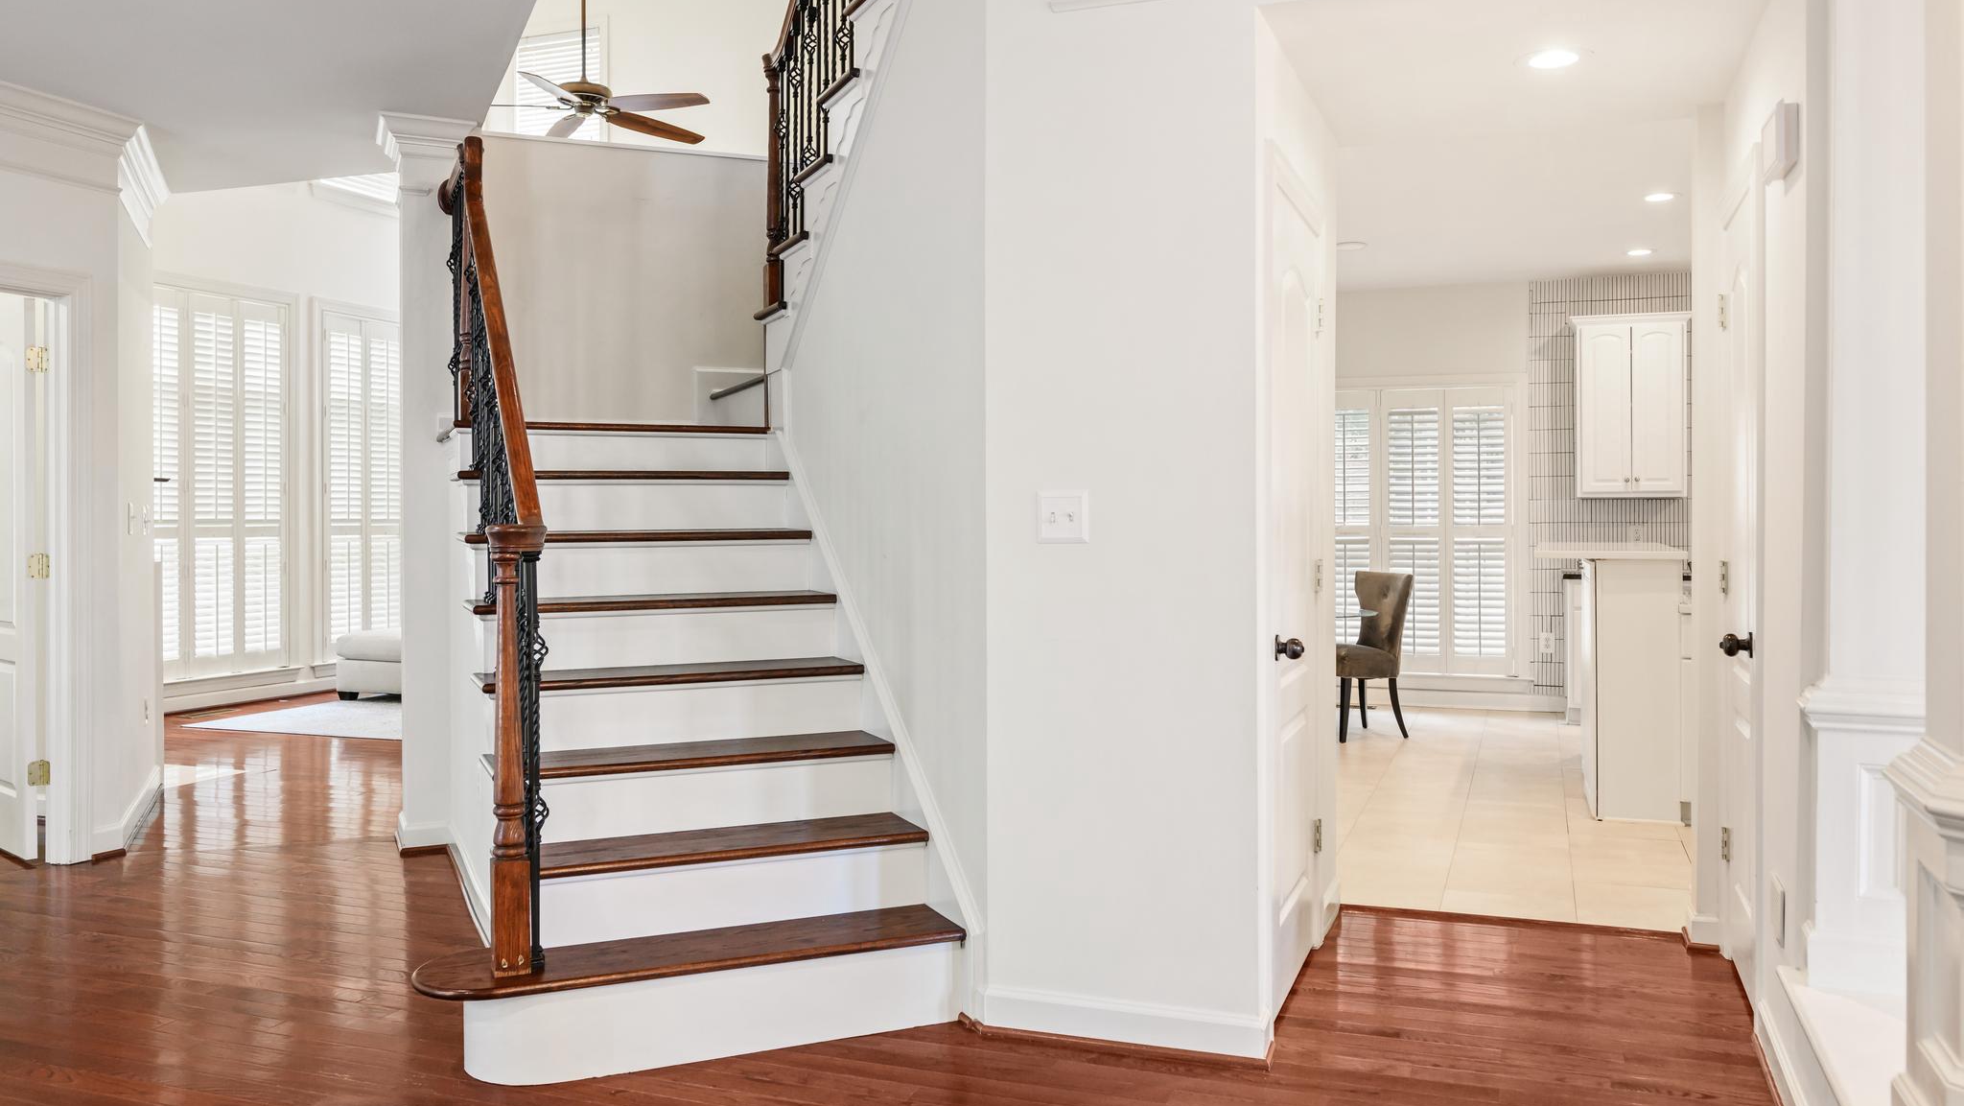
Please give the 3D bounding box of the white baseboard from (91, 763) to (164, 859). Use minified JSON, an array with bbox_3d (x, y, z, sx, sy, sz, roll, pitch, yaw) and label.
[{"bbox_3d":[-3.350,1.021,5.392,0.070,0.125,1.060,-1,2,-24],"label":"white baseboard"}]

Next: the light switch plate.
[{"bbox_3d":[0.184,-0.081,3.095,0.120,0.120,0.009,0,2,19],"label":"light switch plate"}]

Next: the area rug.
[{"bbox_3d":[-3.066,0.989,8.794,2.600,0.015,2.500,0,2,21],"label":"area rug"}]

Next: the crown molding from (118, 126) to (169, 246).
[{"bbox_3d":[-3.350,-1.444,5.490,0.120,0.250,1.140,-1,2,-24],"label":"crown molding"}]

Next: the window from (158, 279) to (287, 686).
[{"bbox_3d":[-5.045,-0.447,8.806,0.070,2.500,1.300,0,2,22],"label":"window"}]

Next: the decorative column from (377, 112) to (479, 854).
[{"bbox_3d":[-2.050,-0.241,5.065,0.340,2.650,0.420,-1,2,-23],"label":"decorative column"}]

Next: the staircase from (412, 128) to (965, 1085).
[{"bbox_3d":[-1.023,-0.146,4.027,1.250,2.500,2.200,-1,2,-23],"label":"staircase"}]

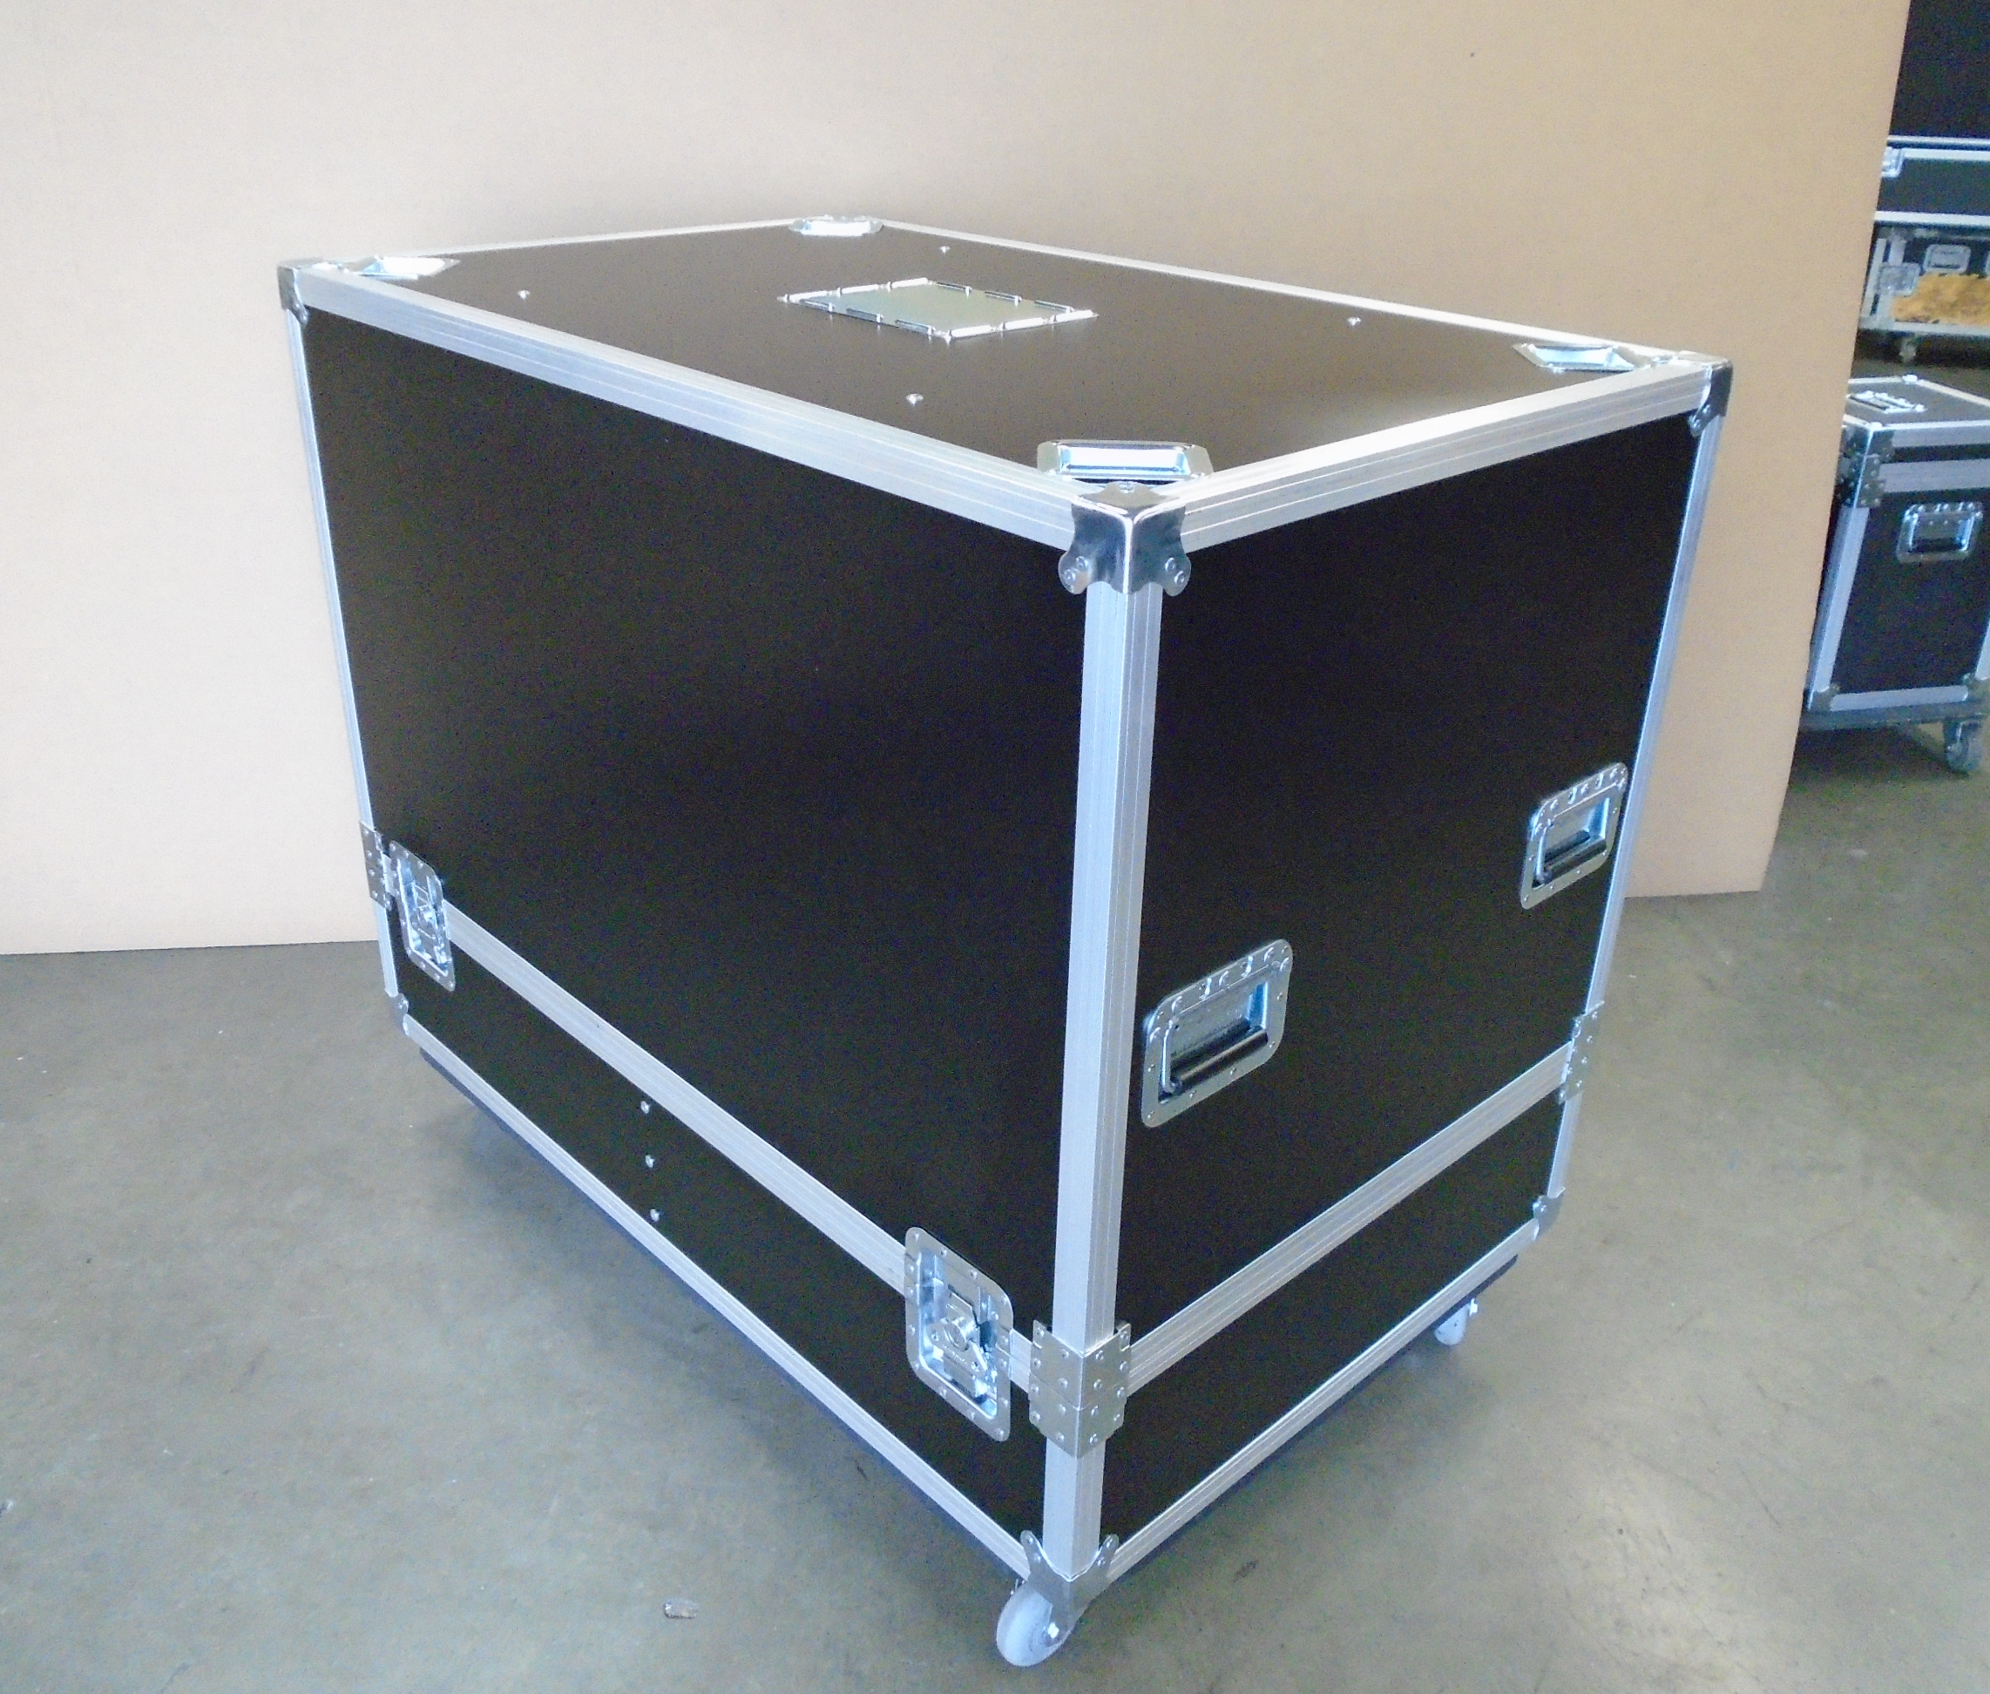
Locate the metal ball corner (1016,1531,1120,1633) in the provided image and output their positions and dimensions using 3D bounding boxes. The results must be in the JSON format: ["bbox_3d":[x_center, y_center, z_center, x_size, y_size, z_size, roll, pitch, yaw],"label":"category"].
[{"bbox_3d":[0.059,0.566,1.357,0.055,0.055,0.055,-22,35,-38],"label":"metal ball corner"}]

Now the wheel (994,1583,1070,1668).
[{"bbox_3d":[0.046,0.660,1.480,0.100,0.108,0.055,-22,35,-38],"label":"wheel"}]

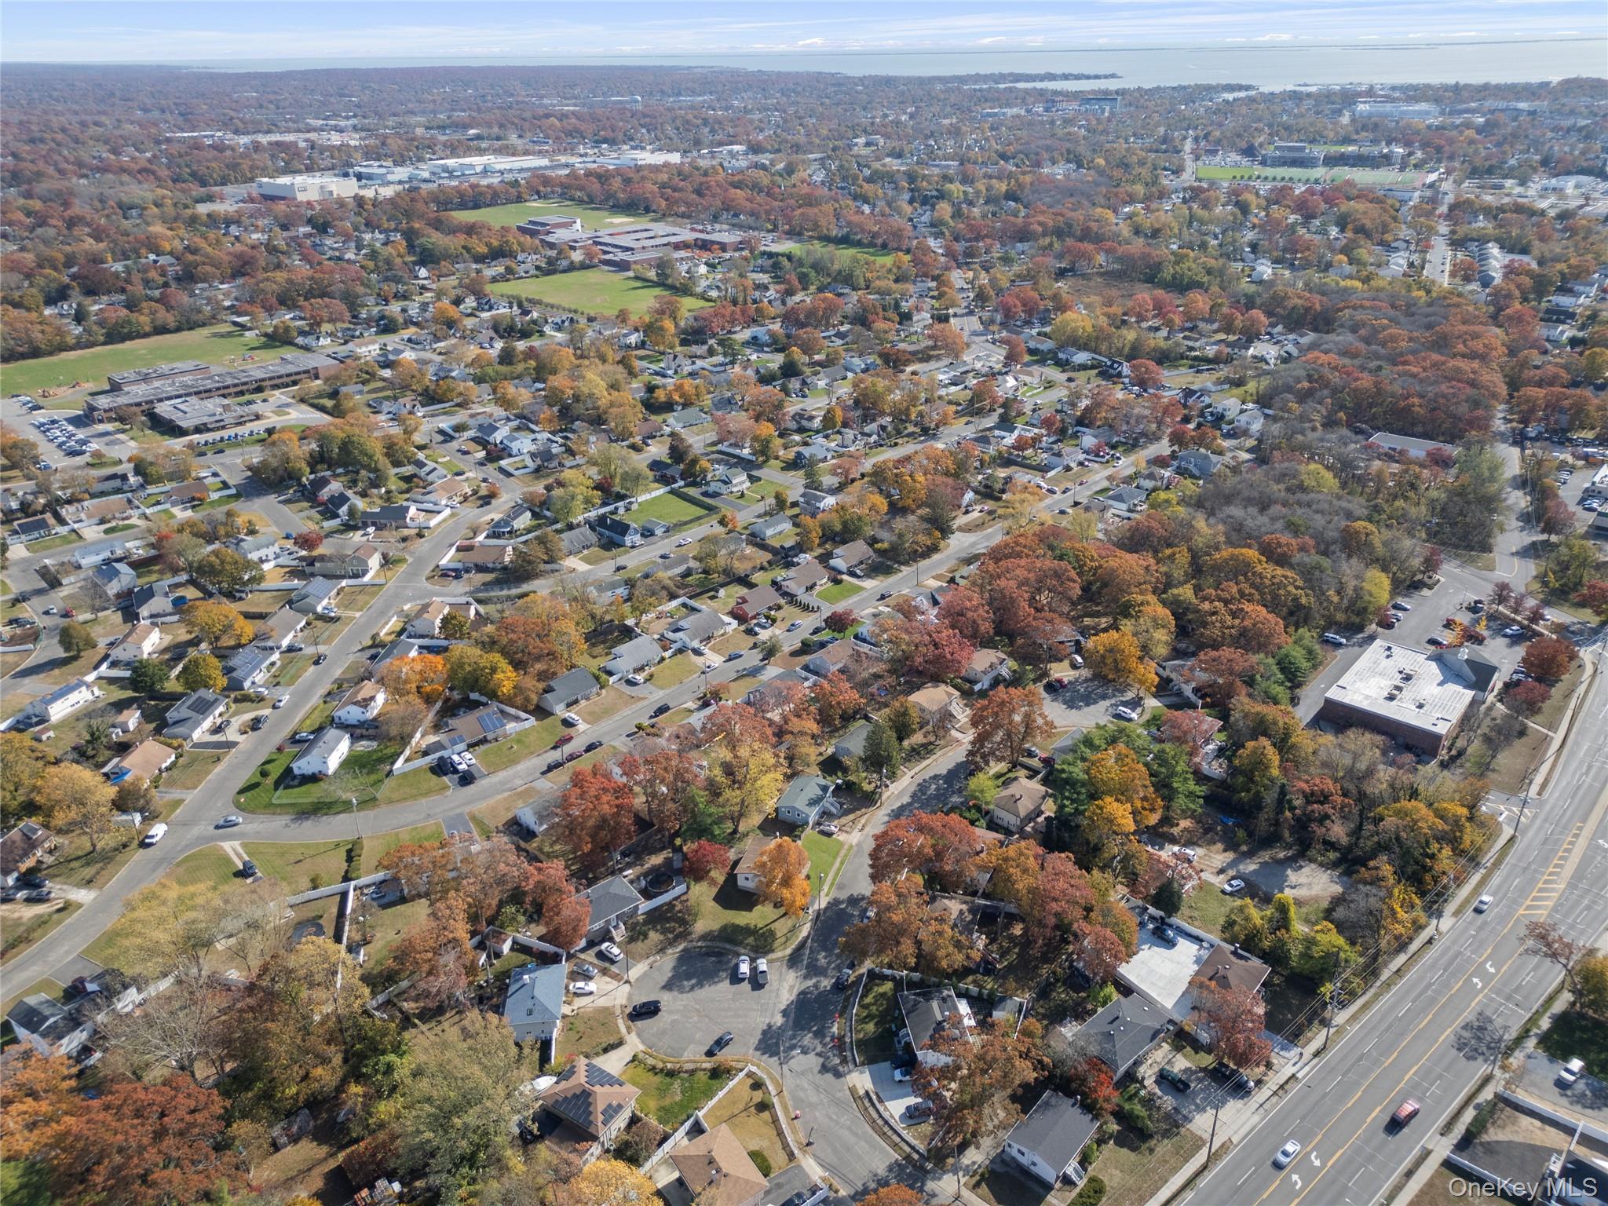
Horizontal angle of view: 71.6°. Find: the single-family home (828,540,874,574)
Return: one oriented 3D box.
[{"bbox_3d":[14.398,-15.077,349.370,9.800,4.900,13.700,23,35,38],"label":"single-family home"}]

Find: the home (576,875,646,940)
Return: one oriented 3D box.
[{"bbox_3d":[-36.986,56.113,207.540,12.000,5.200,9.000,-20,32,-33],"label":"home"}]

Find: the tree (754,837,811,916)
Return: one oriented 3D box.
[{"bbox_3d":[-3.874,50.633,204.253,10.500,17.200,10.500,-1,26,0],"label":"tree"}]

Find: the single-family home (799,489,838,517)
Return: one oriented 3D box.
[{"bbox_3d":[4.820,-35.110,392.890,10.690,7.330,8.510,20,34,36],"label":"single-family home"}]

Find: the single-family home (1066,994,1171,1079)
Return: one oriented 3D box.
[{"bbox_3d":[51.940,69.440,181.460,15.500,4.900,9.300,-21,33,-35],"label":"single-family home"}]

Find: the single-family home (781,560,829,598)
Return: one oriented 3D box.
[{"bbox_3d":[0.090,-7.680,341.010,8.410,4.950,14.050,23,35,39],"label":"single-family home"}]

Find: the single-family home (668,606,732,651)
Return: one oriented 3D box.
[{"bbox_3d":[-30.230,7.120,311.810,10.800,5.000,14.400,22,35,38],"label":"single-family home"}]

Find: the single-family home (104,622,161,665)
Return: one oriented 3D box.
[{"bbox_3d":[-182.970,10.620,305.090,8.200,5.900,11.600,-4,27,-7],"label":"single-family home"}]

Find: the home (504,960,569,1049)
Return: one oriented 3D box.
[{"bbox_3d":[-45.620,67.660,190.760,8.710,6.240,12.430,-2,27,-2],"label":"home"}]

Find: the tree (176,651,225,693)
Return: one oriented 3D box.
[{"bbox_3d":[-153.270,18.080,283.760,11.200,10.800,11.200,-1,26,0],"label":"tree"}]

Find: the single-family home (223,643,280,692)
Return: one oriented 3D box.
[{"bbox_3d":[-147.940,16.960,295.320,10.600,5.000,15.000,2,27,5],"label":"single-family home"}]

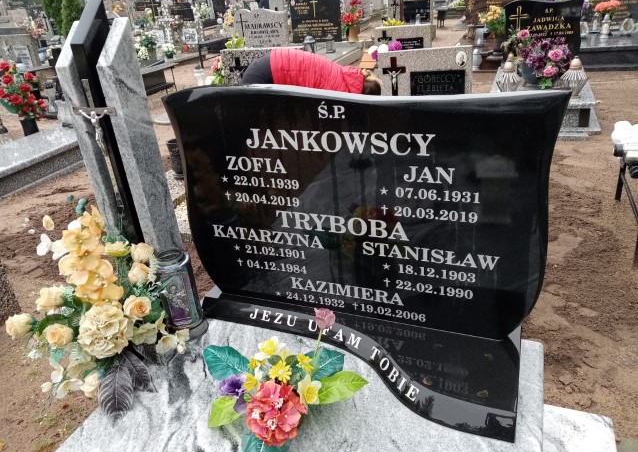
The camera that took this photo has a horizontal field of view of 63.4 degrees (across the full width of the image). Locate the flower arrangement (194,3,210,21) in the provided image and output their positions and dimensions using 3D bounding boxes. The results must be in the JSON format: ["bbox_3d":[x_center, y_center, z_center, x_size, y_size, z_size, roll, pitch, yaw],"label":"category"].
[{"bbox_3d":[-2.864,-5.261,12.700,0.390,0.400,0.360,-5,27,0],"label":"flower arrangement"}]

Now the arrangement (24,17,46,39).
[{"bbox_3d":[-5.488,-3.842,10.000,0.400,0.400,0.340,-5,27,0],"label":"arrangement"}]

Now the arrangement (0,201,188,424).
[{"bbox_3d":[-0.574,0.223,1.350,0.430,0.480,0.380,-2,27,6],"label":"arrangement"}]

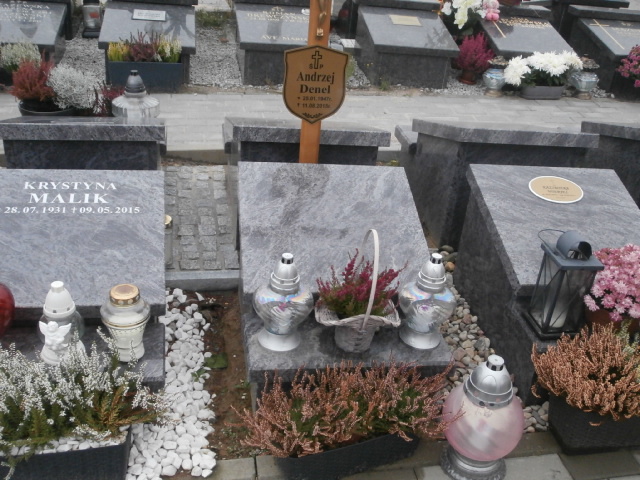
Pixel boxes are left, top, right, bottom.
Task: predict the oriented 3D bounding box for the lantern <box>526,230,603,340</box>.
[{"bbox_3d":[0.776,0.131,2.216,0.155,0.330,0.155,0,28,-11],"label":"lantern"}]

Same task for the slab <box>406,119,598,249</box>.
[{"bbox_3d":[0.743,-0.354,3.229,0.600,0.560,0.770,1,28,-10],"label":"slab"}]

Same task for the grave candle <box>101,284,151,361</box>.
[{"bbox_3d":[-0.537,0.235,1.982,0.132,0.216,0.132,0,28,-11],"label":"grave candle"}]

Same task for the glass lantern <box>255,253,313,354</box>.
[{"bbox_3d":[-0.105,0.171,2.022,0.176,0.280,0.176,0,28,-11],"label":"glass lantern"}]

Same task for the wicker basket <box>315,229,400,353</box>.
[{"bbox_3d":[0.124,0.143,2.027,0.250,0.366,0.200,7,28,2],"label":"wicker basket"}]

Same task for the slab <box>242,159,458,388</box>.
[{"bbox_3d":[0.043,0.131,2.310,0.600,0.505,0.770,0,28,-10],"label":"slab"}]

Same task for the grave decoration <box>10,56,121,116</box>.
[{"bbox_3d":[-1.193,-0.676,3.307,0.470,0.350,0.280,0,28,-11],"label":"grave decoration"}]

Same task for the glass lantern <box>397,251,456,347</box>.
[{"bbox_3d":[0.324,0.175,2.099,0.178,0.280,0.178,0,28,-11],"label":"glass lantern"}]

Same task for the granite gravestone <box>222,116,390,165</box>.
[{"bbox_3d":[-0.106,-0.347,3.089,0.600,0.550,0.760,0,28,-11],"label":"granite gravestone"}]

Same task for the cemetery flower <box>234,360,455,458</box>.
[{"bbox_3d":[0.074,0.405,1.872,0.550,0.260,0.250,-4,29,-18],"label":"cemetery flower"}]

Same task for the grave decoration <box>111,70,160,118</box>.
[{"bbox_3d":[-0.881,-0.653,3.367,0.220,0.315,0.220,0,28,-11],"label":"grave decoration"}]

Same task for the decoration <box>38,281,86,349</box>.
[{"bbox_3d":[-0.720,0.224,1.955,0.123,0.226,0.123,5,28,-2],"label":"decoration"}]

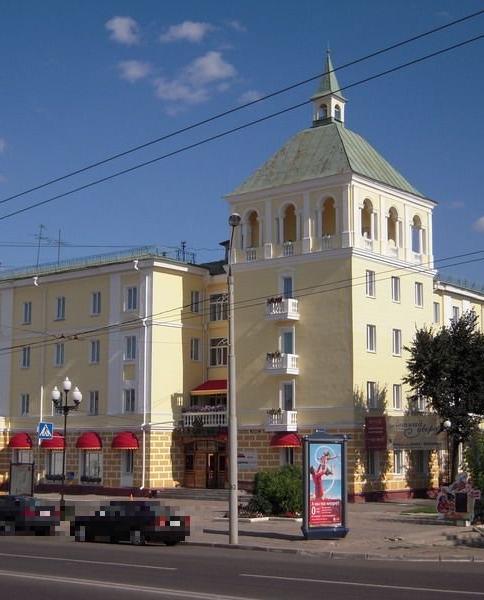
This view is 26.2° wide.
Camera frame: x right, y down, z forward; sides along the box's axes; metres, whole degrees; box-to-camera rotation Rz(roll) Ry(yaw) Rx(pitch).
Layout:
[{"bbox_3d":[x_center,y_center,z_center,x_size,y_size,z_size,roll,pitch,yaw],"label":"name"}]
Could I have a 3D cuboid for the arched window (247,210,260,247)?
[{"bbox_3d":[0.871,-4.484,66.115,1.100,2.500,0.400,-6,-10,39],"label":"arched window"}]

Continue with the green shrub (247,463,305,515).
[{"bbox_3d":[1.738,8.883,48.684,2.900,2.360,2.600,1,-8,0],"label":"green shrub"}]

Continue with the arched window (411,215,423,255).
[{"bbox_3d":[11.478,-4.323,68.989,0.350,2.616,1.371,-6,-11,39],"label":"arched window"}]

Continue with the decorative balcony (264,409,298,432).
[{"bbox_3d":[2.407,7.435,63.598,1.700,1.257,1.015,-6,-11,39],"label":"decorative balcony"}]

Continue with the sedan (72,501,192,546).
[{"bbox_3d":[-4.053,7.991,37.426,4.500,1.410,1.730,-7,-11,41],"label":"sedan"}]

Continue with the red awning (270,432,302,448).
[{"bbox_3d":[2.616,8.925,66.444,2.150,1.000,1.000,-6,-11,39],"label":"red awning"}]

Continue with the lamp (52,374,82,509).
[{"bbox_3d":[-8.941,7.280,52.268,1.444,6.869,1.444,2,-8,-9],"label":"lamp"}]

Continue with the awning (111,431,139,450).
[{"bbox_3d":[-7.965,9.353,69.276,2.224,1.195,0.950,-6,-11,39],"label":"awning"}]

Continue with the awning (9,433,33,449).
[{"bbox_3d":[-15.753,9.906,73.145,2.100,1.170,0.850,-6,-10,39],"label":"awning"}]

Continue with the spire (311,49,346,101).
[{"bbox_3d":[5.772,-14.977,69.361,1.800,3.600,1.800,-6,-10,39],"label":"spire"}]

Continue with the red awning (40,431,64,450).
[{"bbox_3d":[-13.061,9.603,70.928,2.100,1.170,0.850,-6,-10,39],"label":"red awning"}]

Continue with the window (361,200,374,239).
[{"bbox_3d":[7.694,-5.000,64.430,0.350,2.519,1.342,-6,-11,39],"label":"window"}]

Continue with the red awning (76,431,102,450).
[{"bbox_3d":[-10.270,9.290,68.629,2.100,1.170,0.850,-6,-10,39],"label":"red awning"}]

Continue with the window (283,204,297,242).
[{"bbox_3d":[3.123,-4.810,65.710,1.022,2.447,0.350,-6,-11,39],"label":"window"}]

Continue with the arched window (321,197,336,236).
[{"bbox_3d":[5.666,-5.341,66.951,1.150,2.620,0.350,-6,-11,39],"label":"arched window"}]

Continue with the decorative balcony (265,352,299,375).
[{"bbox_3d":[2.607,4.173,67.123,1.850,1.280,1.100,-6,-11,39],"label":"decorative balcony"}]

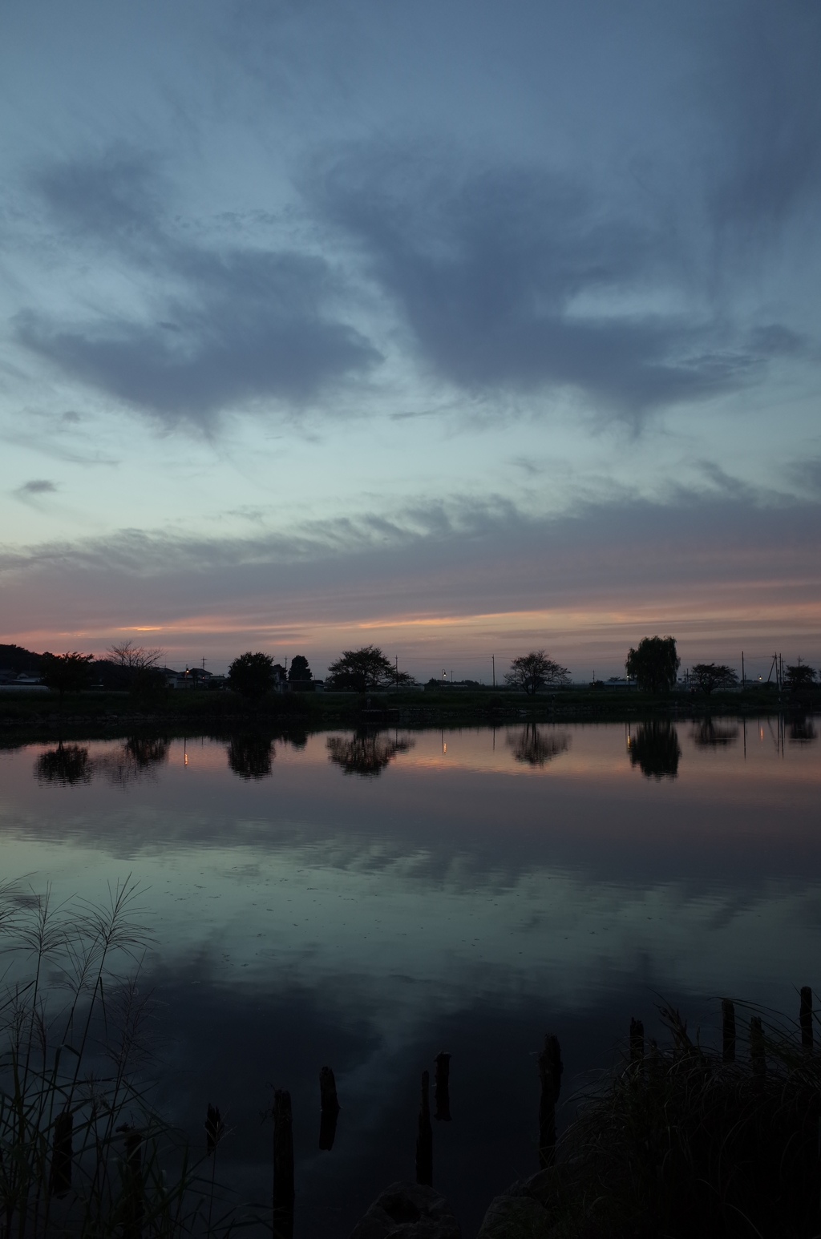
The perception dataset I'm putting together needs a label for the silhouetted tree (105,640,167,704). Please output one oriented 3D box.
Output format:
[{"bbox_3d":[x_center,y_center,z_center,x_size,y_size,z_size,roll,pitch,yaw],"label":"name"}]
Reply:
[{"bbox_3d":[-36.507,6.884,128.001,7.984,8.493,7.186,0,-4,0],"label":"silhouetted tree"}]

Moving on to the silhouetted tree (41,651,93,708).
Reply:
[{"bbox_3d":[-41.907,7.363,117.614,6.389,6.677,6.070,0,-4,0],"label":"silhouetted tree"}]

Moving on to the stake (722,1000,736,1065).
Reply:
[{"bbox_3d":[3.807,4.920,11.501,0.150,0.755,0.150,0,-4,0],"label":"stake"}]

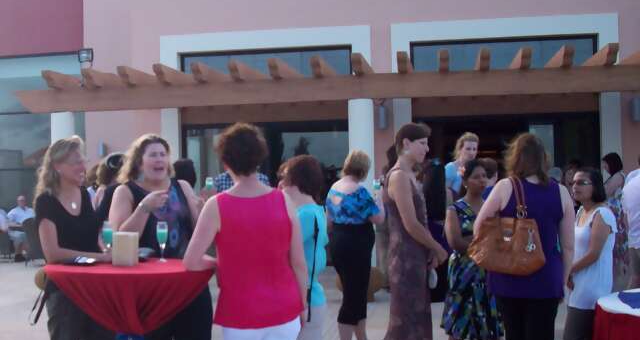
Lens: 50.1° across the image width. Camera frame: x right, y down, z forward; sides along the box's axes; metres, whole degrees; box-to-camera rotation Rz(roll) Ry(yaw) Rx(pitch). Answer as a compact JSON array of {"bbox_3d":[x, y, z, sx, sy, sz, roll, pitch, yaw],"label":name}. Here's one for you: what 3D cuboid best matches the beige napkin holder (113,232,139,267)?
[{"bbox_3d":[-0.844,0.346,2.970,0.107,0.136,0.090,-1,0,-12],"label":"beige napkin holder"}]

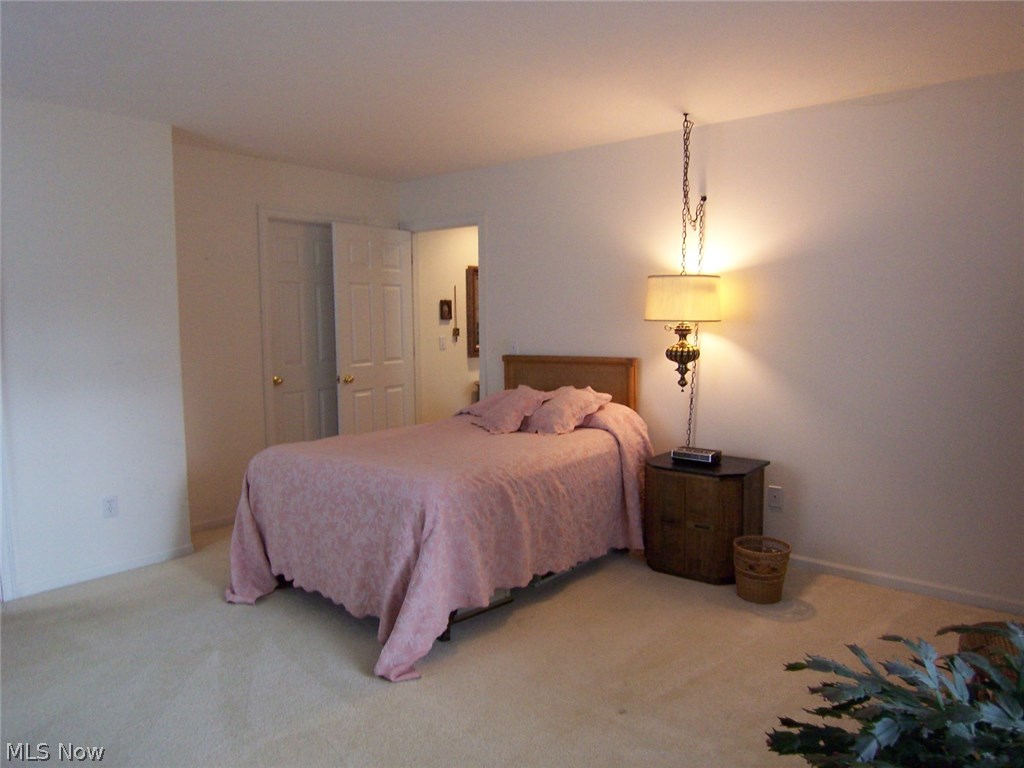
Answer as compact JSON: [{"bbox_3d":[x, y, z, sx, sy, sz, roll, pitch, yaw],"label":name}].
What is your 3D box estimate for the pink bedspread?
[{"bbox_3d":[-0.300,0.592,3.737,1.400,0.840,2.100,5,8,40],"label":"pink bedspread"}]

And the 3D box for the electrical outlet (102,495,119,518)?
[{"bbox_3d":[-2.147,0.660,3.646,0.010,0.116,0.072,5,8,40],"label":"electrical outlet"}]

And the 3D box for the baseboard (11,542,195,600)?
[{"bbox_3d":[-2.165,1.002,3.674,0.014,0.066,0.900,5,8,40],"label":"baseboard"}]

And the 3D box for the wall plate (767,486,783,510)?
[{"bbox_3d":[1.453,0.628,3.766,0.074,0.116,0.010,5,8,40],"label":"wall plate"}]

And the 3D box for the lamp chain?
[{"bbox_3d":[0.988,-0.514,3.827,0.100,1.870,0.280,5,8,40],"label":"lamp chain"}]

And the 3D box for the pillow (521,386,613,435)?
[{"bbox_3d":[0.325,0.158,4.119,0.400,0.130,0.390,3,47,31],"label":"pillow"}]

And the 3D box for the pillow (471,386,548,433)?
[{"bbox_3d":[-0.063,0.144,4.324,0.400,0.130,0.390,7,48,51],"label":"pillow"}]

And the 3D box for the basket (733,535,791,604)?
[{"bbox_3d":[1.218,0.910,3.341,0.270,0.272,0.270,5,8,40],"label":"basket"}]

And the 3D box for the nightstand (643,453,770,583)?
[{"bbox_3d":[1.050,0.715,3.747,0.550,0.575,0.460,5,8,40],"label":"nightstand"}]

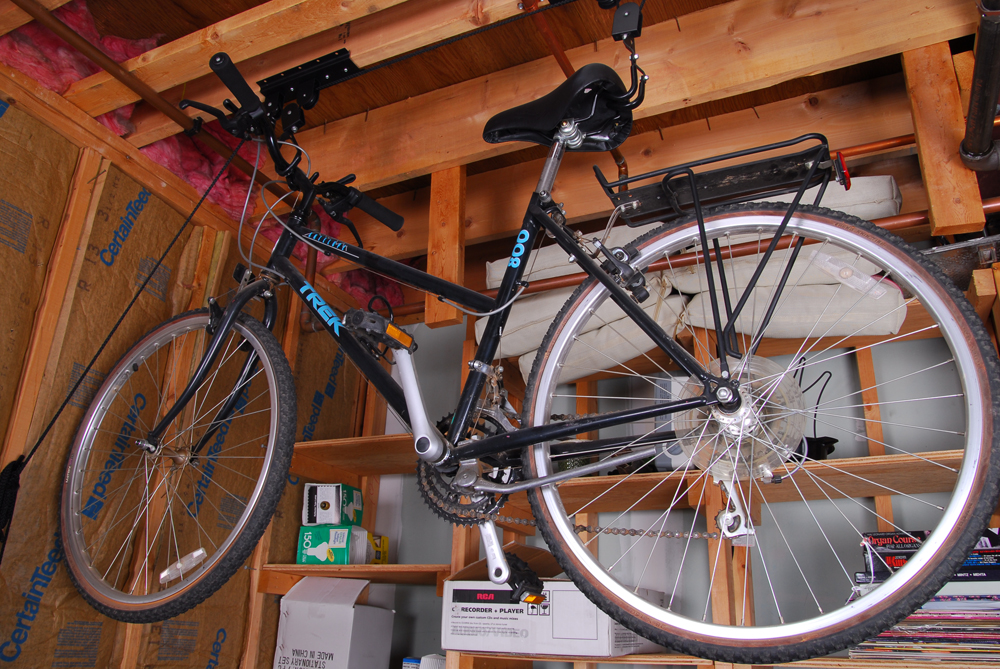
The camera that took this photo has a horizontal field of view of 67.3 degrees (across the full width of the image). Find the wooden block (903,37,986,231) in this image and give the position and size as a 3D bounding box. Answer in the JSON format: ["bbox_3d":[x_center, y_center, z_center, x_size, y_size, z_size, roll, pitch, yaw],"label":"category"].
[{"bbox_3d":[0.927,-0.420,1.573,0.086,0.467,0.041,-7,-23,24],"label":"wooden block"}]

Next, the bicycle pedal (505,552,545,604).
[{"bbox_3d":[0.027,0.387,1.201,0.095,0.030,0.080,36,-2,33],"label":"bicycle pedal"}]

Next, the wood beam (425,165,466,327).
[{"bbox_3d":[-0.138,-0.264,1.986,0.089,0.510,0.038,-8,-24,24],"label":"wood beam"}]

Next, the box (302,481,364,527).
[{"bbox_3d":[-0.495,0.524,2.274,0.135,0.120,0.125,-8,-24,24],"label":"box"}]

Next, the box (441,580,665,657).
[{"bbox_3d":[0.145,0.751,1.976,0.425,0.160,0.460,-7,-24,21],"label":"box"}]

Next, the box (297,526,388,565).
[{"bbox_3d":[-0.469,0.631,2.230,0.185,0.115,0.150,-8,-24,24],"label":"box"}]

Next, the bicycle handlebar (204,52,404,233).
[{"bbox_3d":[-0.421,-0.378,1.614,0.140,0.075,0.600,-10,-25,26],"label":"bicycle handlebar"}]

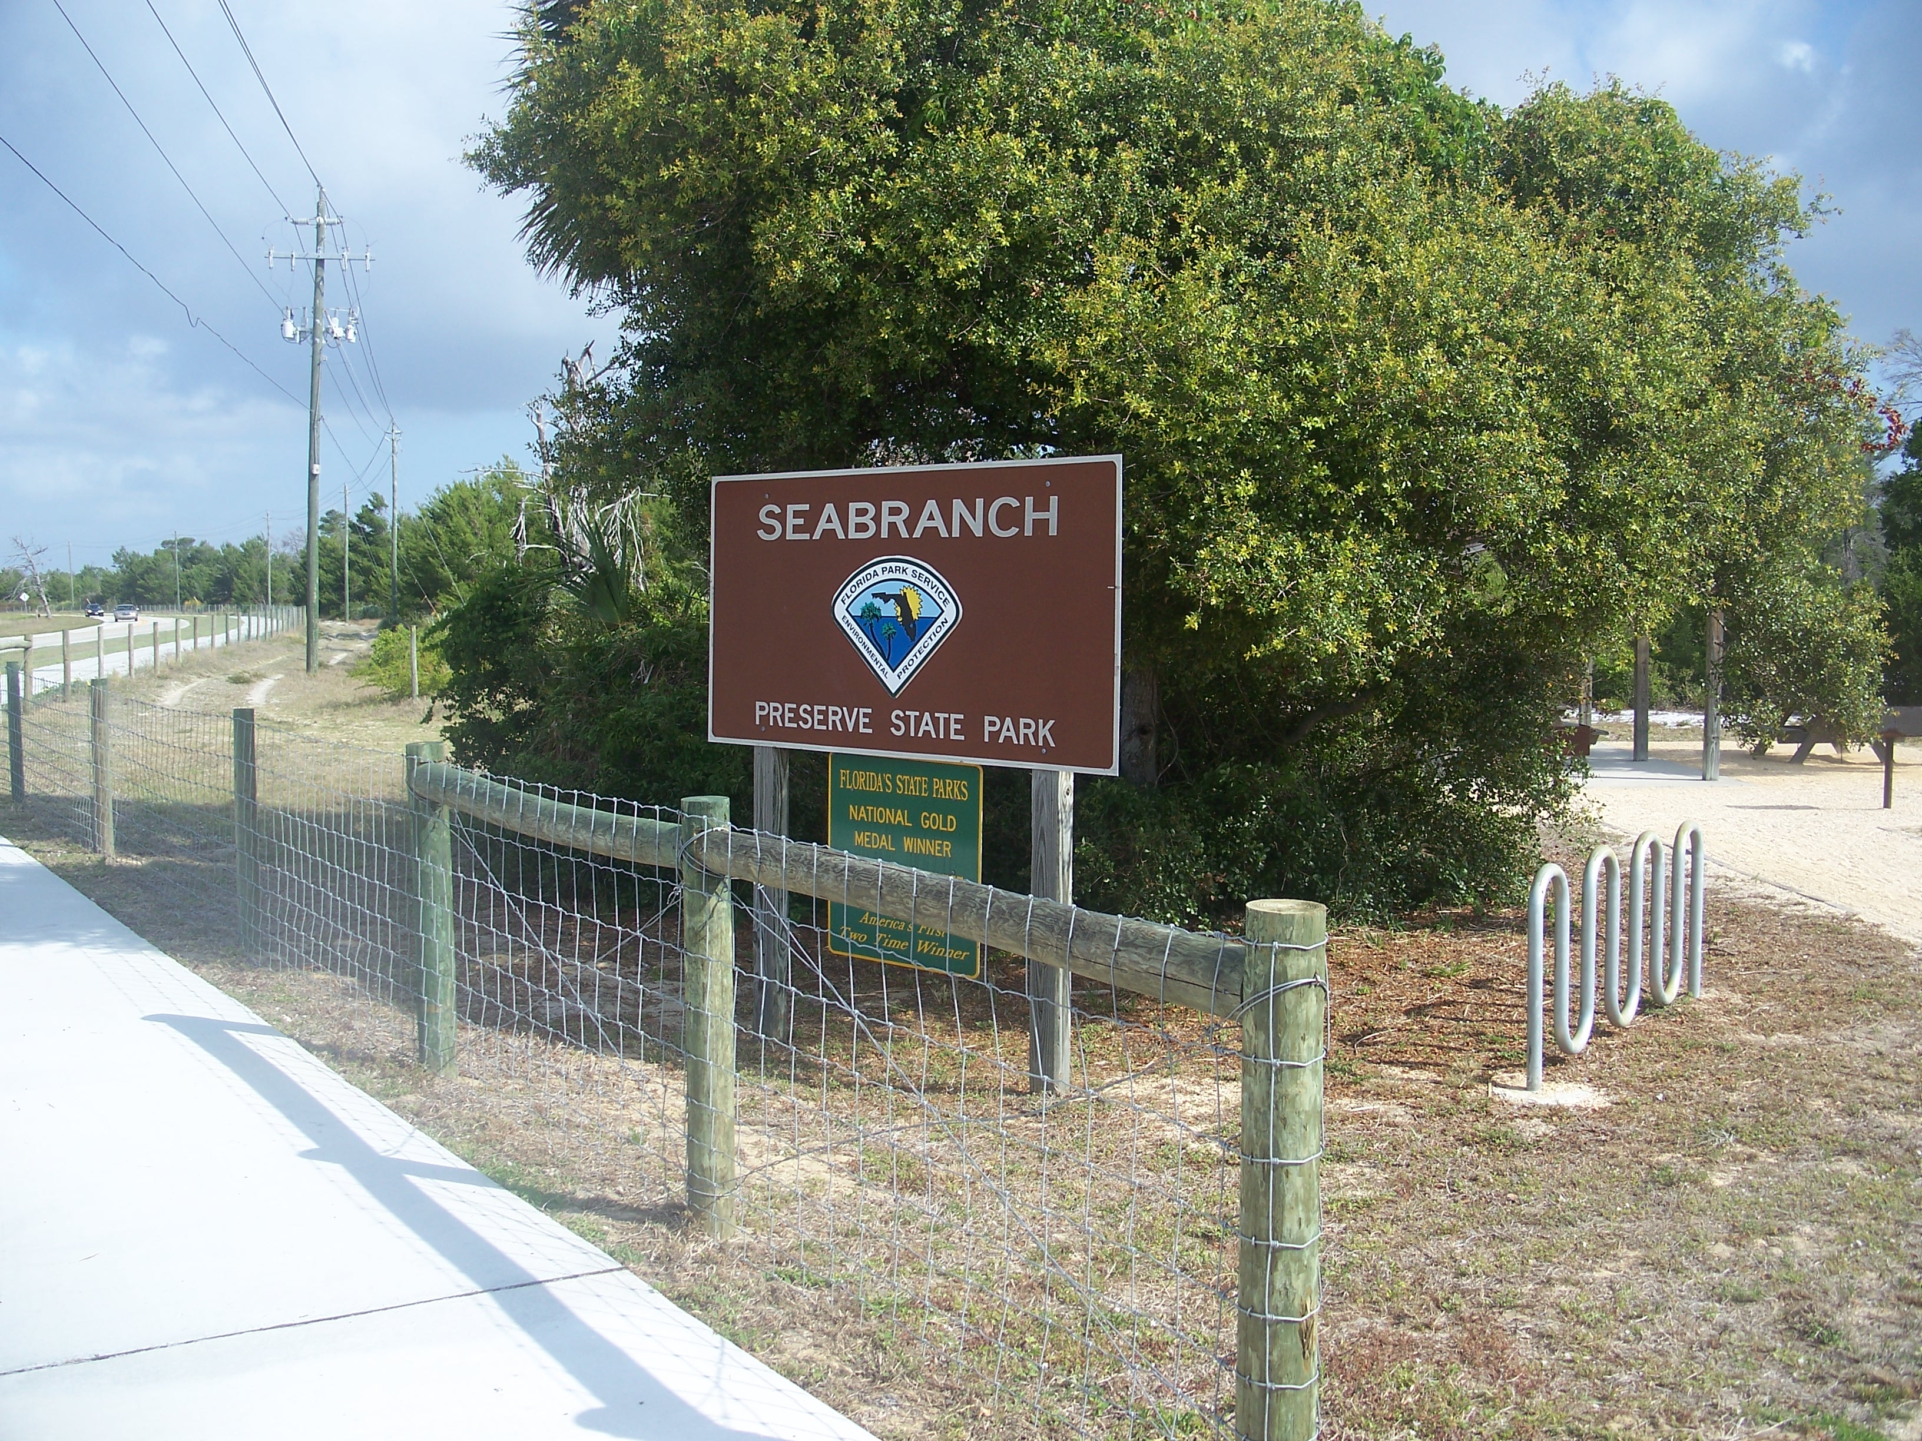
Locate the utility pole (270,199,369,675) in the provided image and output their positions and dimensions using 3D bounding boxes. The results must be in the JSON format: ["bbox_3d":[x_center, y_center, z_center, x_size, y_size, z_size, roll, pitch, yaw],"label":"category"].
[{"bbox_3d":[-15.370,-6.964,48.986,2.450,11.500,0.800,1,3,-9],"label":"utility pole"}]

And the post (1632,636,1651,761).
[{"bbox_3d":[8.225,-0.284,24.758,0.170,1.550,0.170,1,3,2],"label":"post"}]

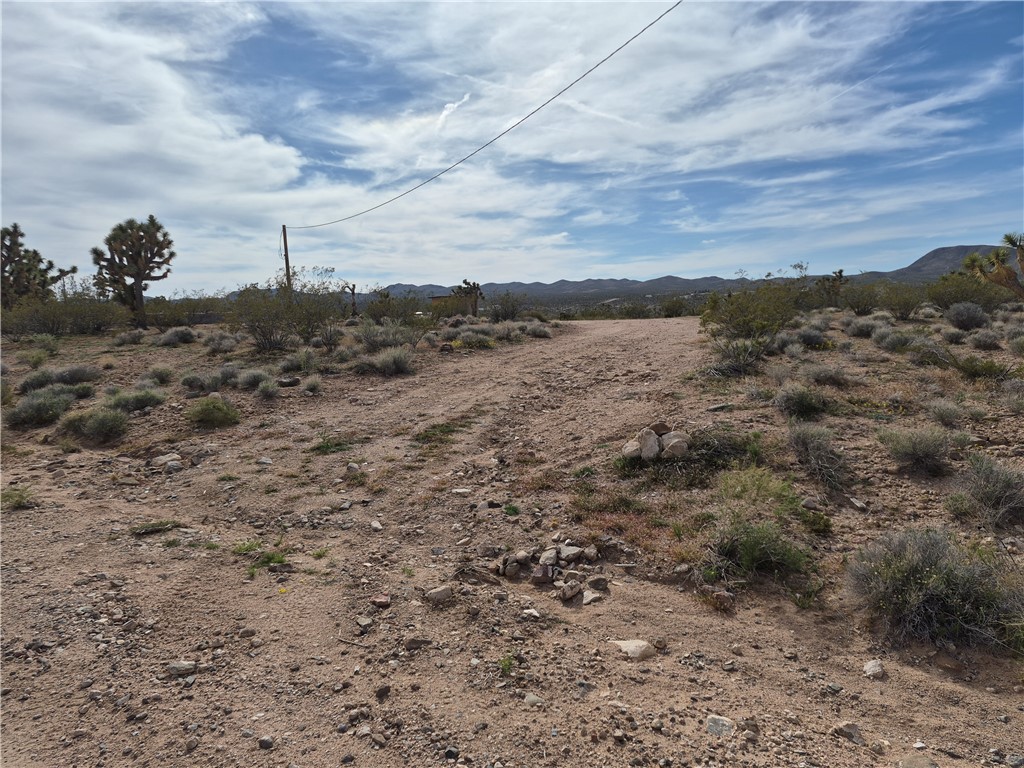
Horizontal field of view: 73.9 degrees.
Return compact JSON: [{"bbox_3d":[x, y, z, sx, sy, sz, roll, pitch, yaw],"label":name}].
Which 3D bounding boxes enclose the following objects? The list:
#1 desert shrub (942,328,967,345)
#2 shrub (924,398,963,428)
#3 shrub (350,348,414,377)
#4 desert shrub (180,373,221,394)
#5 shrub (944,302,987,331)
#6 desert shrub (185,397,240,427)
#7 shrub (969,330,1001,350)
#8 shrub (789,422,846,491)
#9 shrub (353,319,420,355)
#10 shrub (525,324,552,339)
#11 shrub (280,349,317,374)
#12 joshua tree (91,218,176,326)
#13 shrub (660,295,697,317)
[{"bbox_3d":[12.162,-1.305,18.700,0.660,0.422,0.607,-1,8,0],"label":"desert shrub"},{"bbox_3d":[4.883,0.334,7.700,0.430,0.312,0.396,-1,8,0],"label":"shrub"},{"bbox_3d":[-2.341,-0.389,12.300,1.147,0.471,0.860,-2,8,-11],"label":"shrub"},{"bbox_3d":[-5.036,-0.008,11.000,0.627,0.321,0.533,0,7,0],"label":"desert shrub"},{"bbox_3d":[11.690,-1.736,17.500,1.036,0.699,0.933,4,9,33],"label":"shrub"},{"bbox_3d":[-3.641,0.348,8.300,0.639,0.345,0.607,0,7,0],"label":"desert shrub"},{"bbox_3d":[11.944,-1.100,17.200,0.809,0.485,0.744,-1,8,0],"label":"shrub"},{"bbox_3d":[2.330,0.543,5.155,0.415,0.462,0.383,3,8,25],"label":"shrub"},{"bbox_3d":[-3.099,-1.173,16.800,1.580,0.889,1.264,-1,8,0],"label":"shrub"},{"bbox_3d":[0.714,-1.420,18.314,0.777,0.357,0.679,0,7,2],"label":"shrub"},{"bbox_3d":[-4.236,-0.446,13.500,0.693,0.475,0.624,0,7,0],"label":"shrub"},{"bbox_3d":[-18.127,-5.421,32.500,4.012,5.350,3.691,-1,8,0],"label":"joshua tree"},{"bbox_3d":[8.320,-3.848,34.000,1.773,1.264,1.685,1,8,14],"label":"shrub"}]

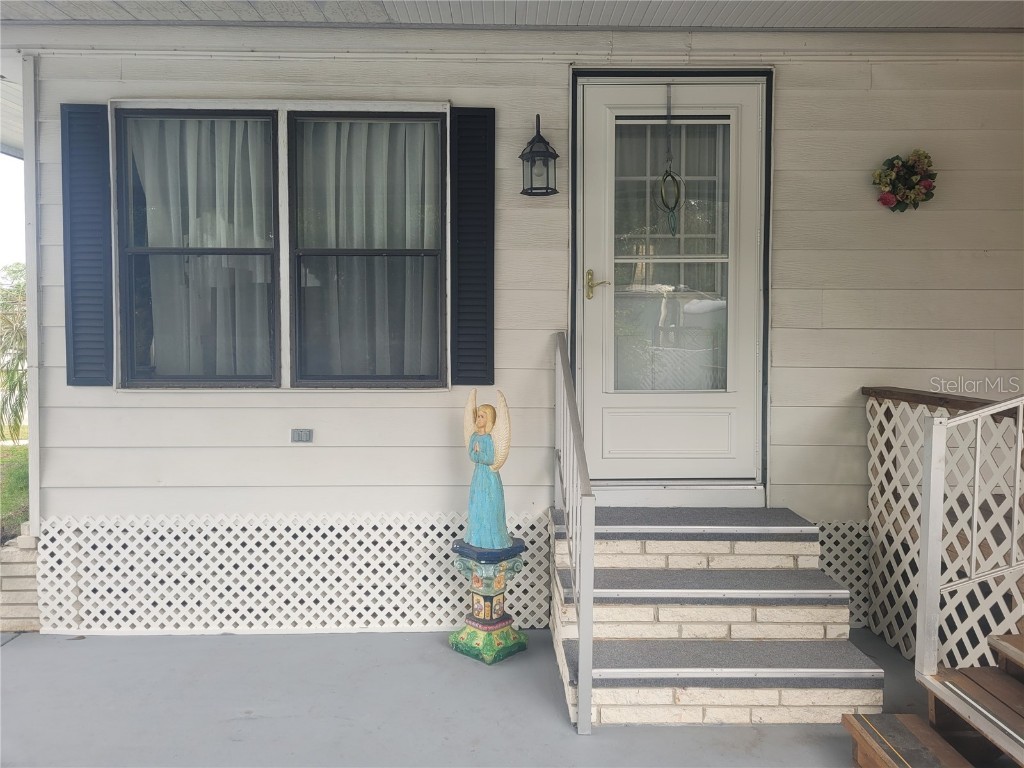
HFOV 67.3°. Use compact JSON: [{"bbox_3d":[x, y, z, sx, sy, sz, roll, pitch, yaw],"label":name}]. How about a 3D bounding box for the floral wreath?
[{"bbox_3d":[1.982,-1.024,3.880,0.326,0.310,0.100,0,3,-1],"label":"floral wreath"}]

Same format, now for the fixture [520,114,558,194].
[{"bbox_3d":[0.132,-1.123,3.780,0.197,0.400,0.230,0,3,-1],"label":"fixture"}]

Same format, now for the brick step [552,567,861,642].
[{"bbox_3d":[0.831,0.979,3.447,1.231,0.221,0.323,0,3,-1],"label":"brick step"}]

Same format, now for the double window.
[{"bbox_3d":[-1.167,-0.684,3.890,1.652,1.390,0.080,0,3,-1],"label":"double window"}]

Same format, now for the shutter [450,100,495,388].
[{"bbox_3d":[-0.199,-0.696,3.895,0.224,1.389,0.030,0,3,-1],"label":"shutter"}]

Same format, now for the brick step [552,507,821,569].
[{"bbox_3d":[0.826,0.752,3.791,1.231,0.203,0.401,0,3,-1],"label":"brick step"}]

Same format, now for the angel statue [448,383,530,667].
[{"bbox_3d":[-0.106,0.659,3.722,0.290,1.257,0.290,2,3,39],"label":"angel statue"}]

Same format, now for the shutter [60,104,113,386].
[{"bbox_3d":[-2.135,-0.697,3.864,0.238,1.399,0.030,0,3,-1],"label":"shutter"}]

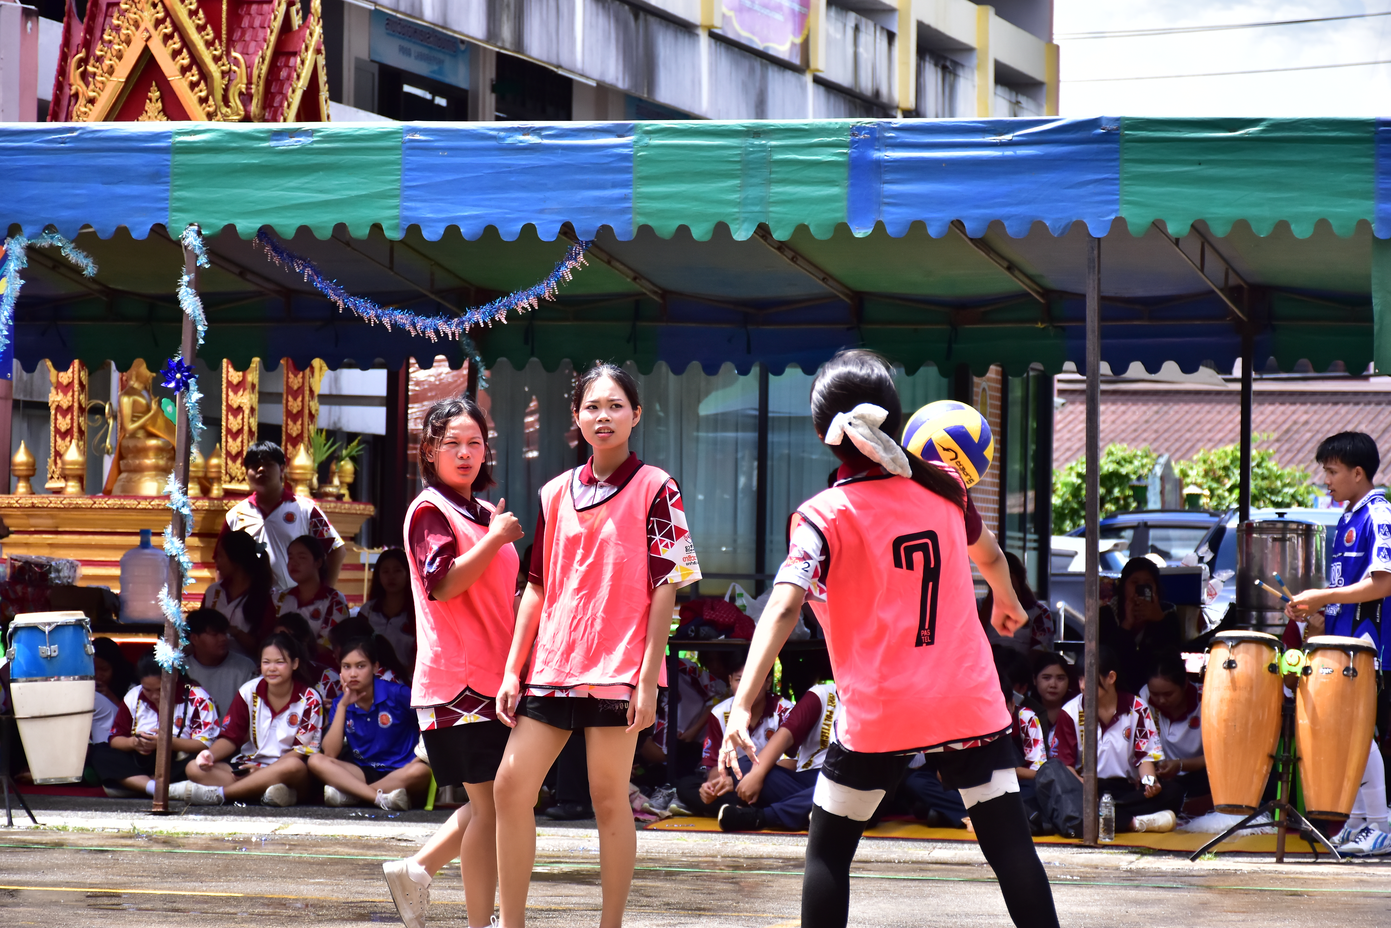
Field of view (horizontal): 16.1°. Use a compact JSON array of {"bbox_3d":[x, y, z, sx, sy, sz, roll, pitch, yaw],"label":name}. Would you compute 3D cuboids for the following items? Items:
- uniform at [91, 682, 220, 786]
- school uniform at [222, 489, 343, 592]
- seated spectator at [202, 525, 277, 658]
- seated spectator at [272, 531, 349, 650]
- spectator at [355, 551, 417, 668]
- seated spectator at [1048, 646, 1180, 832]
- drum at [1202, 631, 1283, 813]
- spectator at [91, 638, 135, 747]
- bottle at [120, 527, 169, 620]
[{"bbox_3d":[-2.334,1.179,21.200,0.560,0.470,0.520,1,-2,12],"label":"uniform"},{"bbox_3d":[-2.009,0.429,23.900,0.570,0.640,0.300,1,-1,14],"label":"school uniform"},{"bbox_3d":[-2.081,0.888,22.400,0.450,1.180,0.700,0,-2,25],"label":"seated spectator"},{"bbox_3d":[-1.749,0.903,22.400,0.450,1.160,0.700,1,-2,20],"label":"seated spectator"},{"bbox_3d":[-1.423,0.954,22.900,0.450,1.130,0.700,1,-2,12],"label":"spectator"},{"bbox_3d":[1.878,1.215,22.000,0.600,0.830,0.650,1,-2,10],"label":"seated spectator"},{"bbox_3d":[2.074,0.977,18.600,0.305,0.700,0.305,3,2,0],"label":"drum"},{"bbox_3d":[-2.649,1.104,21.300,0.520,0.740,0.620,0,-2,27],"label":"spectator"},{"bbox_3d":[-2.844,0.581,25.400,0.270,0.485,0.270,1,-2,0],"label":"bottle"}]

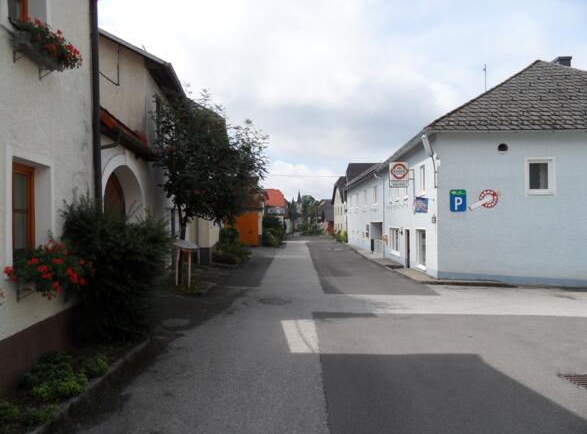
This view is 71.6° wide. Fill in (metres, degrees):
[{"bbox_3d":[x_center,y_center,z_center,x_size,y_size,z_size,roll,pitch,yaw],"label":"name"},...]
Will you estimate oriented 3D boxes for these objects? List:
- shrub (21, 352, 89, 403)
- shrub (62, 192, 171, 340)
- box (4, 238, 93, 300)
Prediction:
[{"bbox_3d":[-2.498,1.637,4.360,0.550,0.280,0.800,-1,-1,-8],"label":"shrub"},{"bbox_3d":[-2.456,0.707,5.992,1.250,2.020,1.400,-1,-1,-8],"label":"shrub"},{"bbox_3d":[-2.669,0.553,4.564,0.450,0.600,1.200,-1,-1,-8],"label":"box"}]

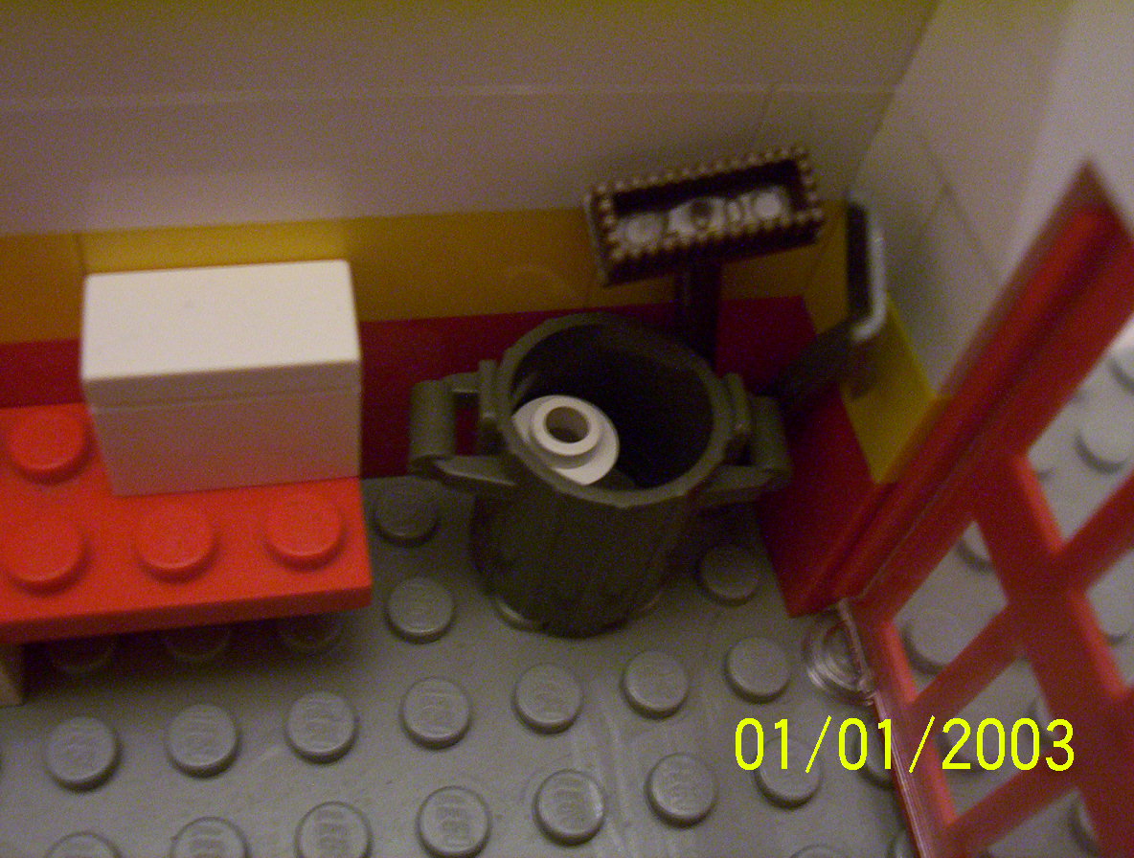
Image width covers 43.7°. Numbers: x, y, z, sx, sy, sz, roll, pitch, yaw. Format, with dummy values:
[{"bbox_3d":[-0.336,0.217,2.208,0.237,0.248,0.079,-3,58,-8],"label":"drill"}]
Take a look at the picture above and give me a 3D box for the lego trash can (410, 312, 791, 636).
[{"bbox_3d":[0.001,0.004,0.100,0.025,0.019,0.016,1,54,-10],"label":"lego trash can"}]

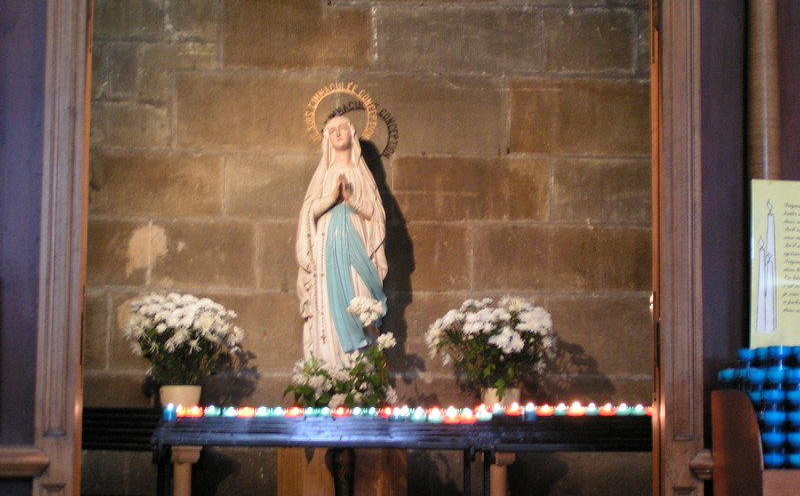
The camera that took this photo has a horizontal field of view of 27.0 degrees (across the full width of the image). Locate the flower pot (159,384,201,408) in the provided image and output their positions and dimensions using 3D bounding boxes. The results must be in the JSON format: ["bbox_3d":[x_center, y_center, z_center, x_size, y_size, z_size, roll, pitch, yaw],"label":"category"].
[{"bbox_3d":[-0.954,0.673,7.200,0.180,0.160,0.180,0,-5,0],"label":"flower pot"}]

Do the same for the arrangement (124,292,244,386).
[{"bbox_3d":[-0.932,0.396,7.200,0.520,0.420,0.460,0,-5,0],"label":"arrangement"}]

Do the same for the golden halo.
[{"bbox_3d":[-0.261,-0.604,7.420,0.325,0.265,0.020,0,-5,2],"label":"golden halo"}]

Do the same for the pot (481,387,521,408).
[{"bbox_3d":[0.439,0.677,7.200,0.170,0.155,0.170,0,-5,0],"label":"pot"}]

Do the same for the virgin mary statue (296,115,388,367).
[{"bbox_3d":[-0.253,-0.011,7.320,0.405,1.160,0.330,0,-5,6],"label":"virgin mary statue"}]

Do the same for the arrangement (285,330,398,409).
[{"bbox_3d":[-0.247,0.529,7.020,0.480,0.360,0.320,0,-5,0],"label":"arrangement"}]

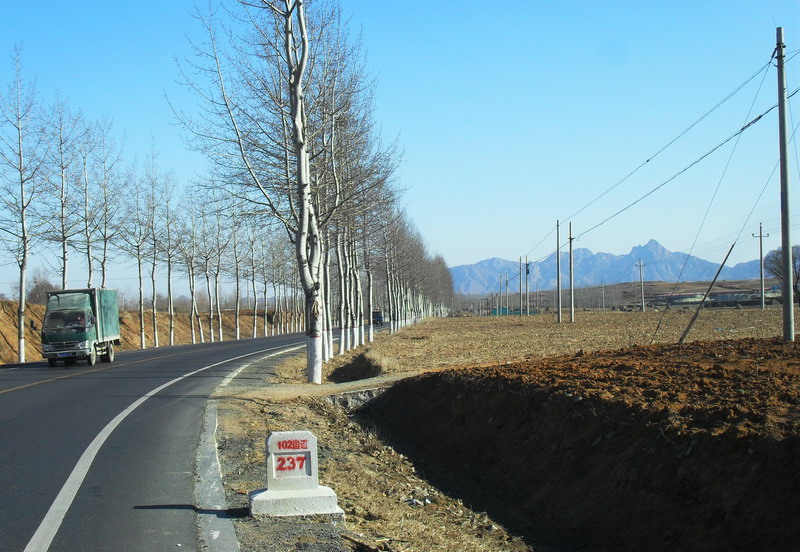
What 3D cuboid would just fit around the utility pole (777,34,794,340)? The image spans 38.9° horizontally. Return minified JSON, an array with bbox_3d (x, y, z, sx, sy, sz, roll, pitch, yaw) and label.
[{"bbox_3d":[8.268,-1.983,24.342,0.250,6.750,0.250,-1,-2,0],"label":"utility pole"}]

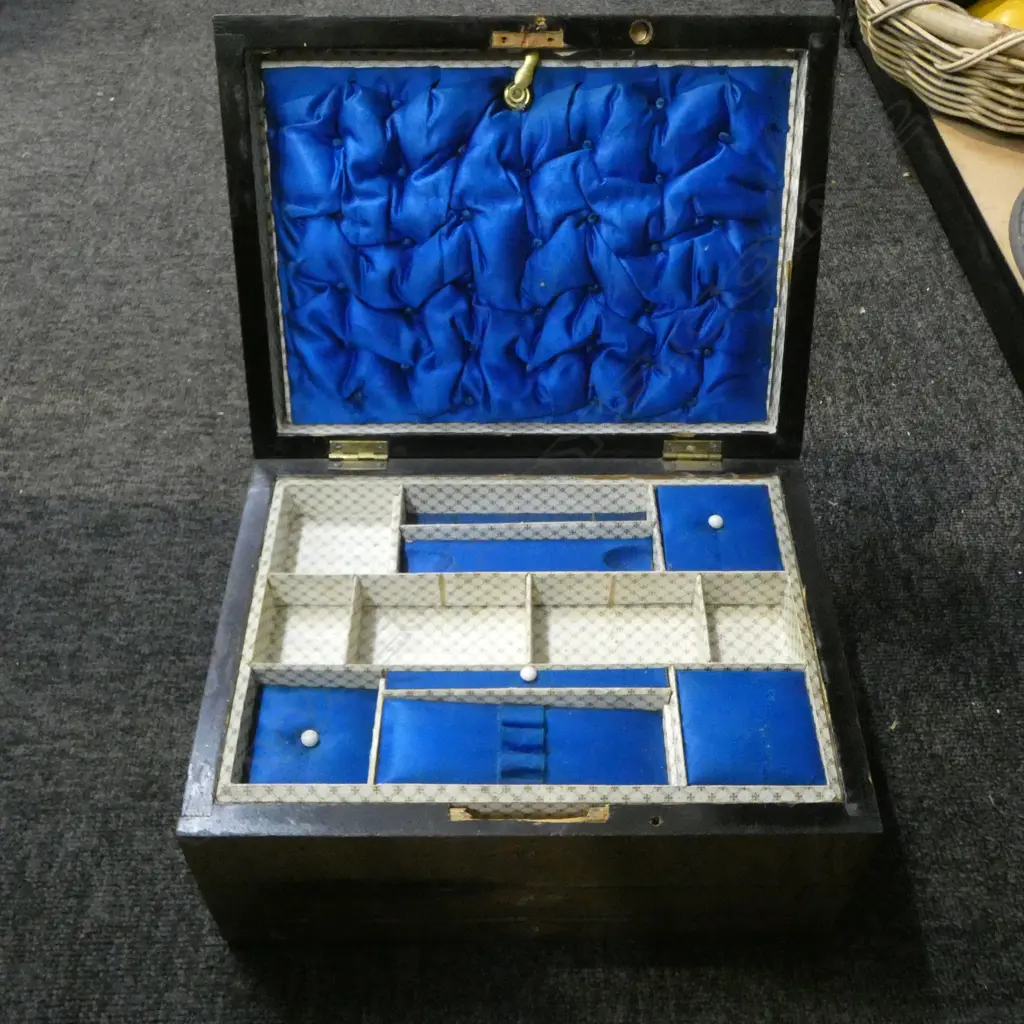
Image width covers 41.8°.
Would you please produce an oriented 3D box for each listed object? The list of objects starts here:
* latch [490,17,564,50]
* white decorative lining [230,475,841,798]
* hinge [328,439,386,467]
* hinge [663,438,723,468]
[{"bbox_3d":[0.008,-0.230,0.645,0.035,0.014,0.004,0,22,0],"label":"latch"},{"bbox_3d":[0.008,0.067,0.665,0.272,0.036,0.196,0,48,0],"label":"white decorative lining"},{"bbox_3d":[-0.083,-0.030,0.721,0.032,0.015,0.008,0,28,0],"label":"hinge"},{"bbox_3d":[0.098,-0.030,0.721,0.032,0.015,0.009,0,28,0],"label":"hinge"}]

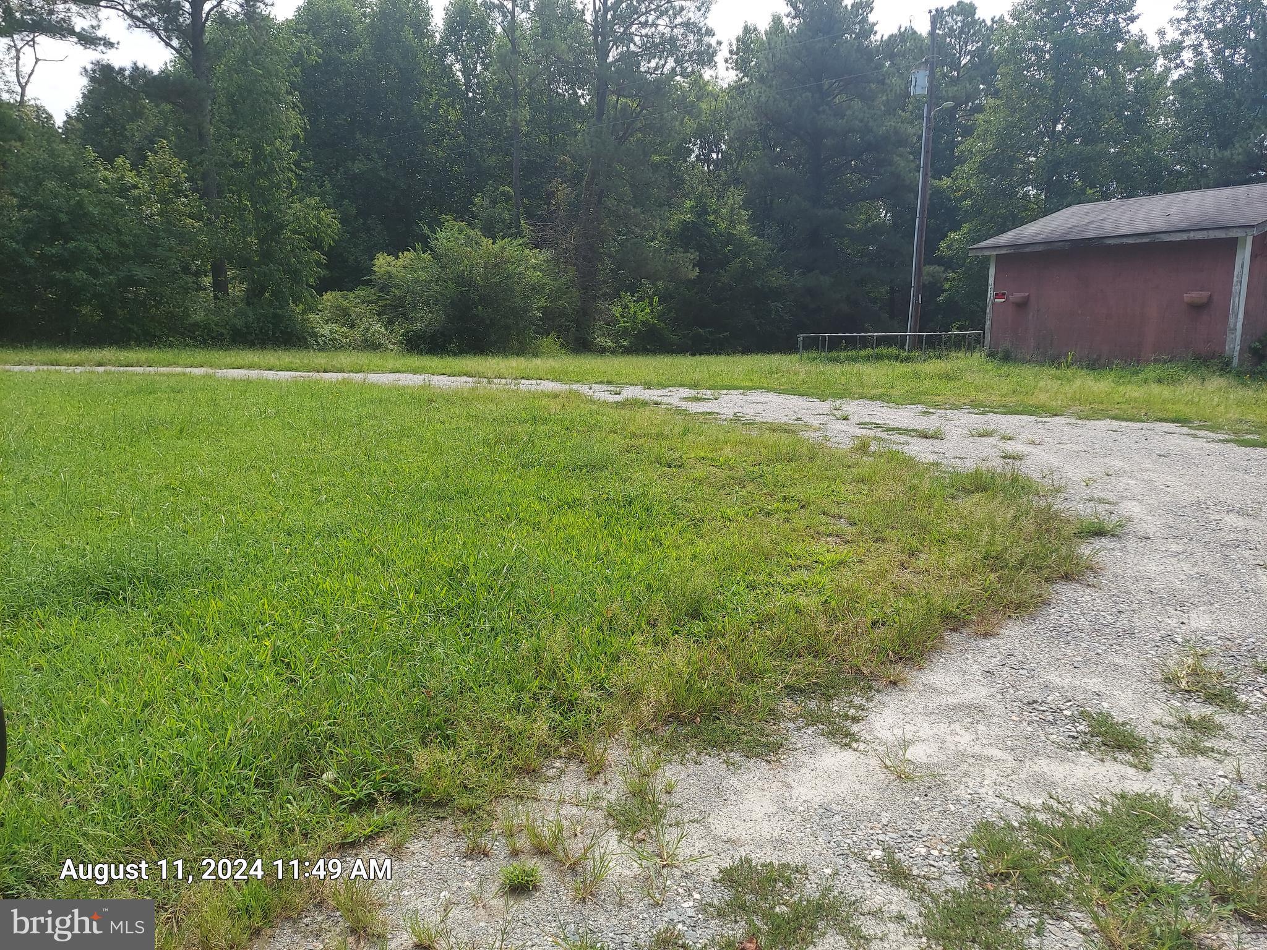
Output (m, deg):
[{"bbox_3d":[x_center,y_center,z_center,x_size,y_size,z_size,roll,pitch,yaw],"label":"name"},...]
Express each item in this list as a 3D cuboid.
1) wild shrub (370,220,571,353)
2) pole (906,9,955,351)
[{"bbox_3d":[-5.030,-6.004,27.554,6.100,4.200,4.500,-3,11,-10],"label":"wild shrub"},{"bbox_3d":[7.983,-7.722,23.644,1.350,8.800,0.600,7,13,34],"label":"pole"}]

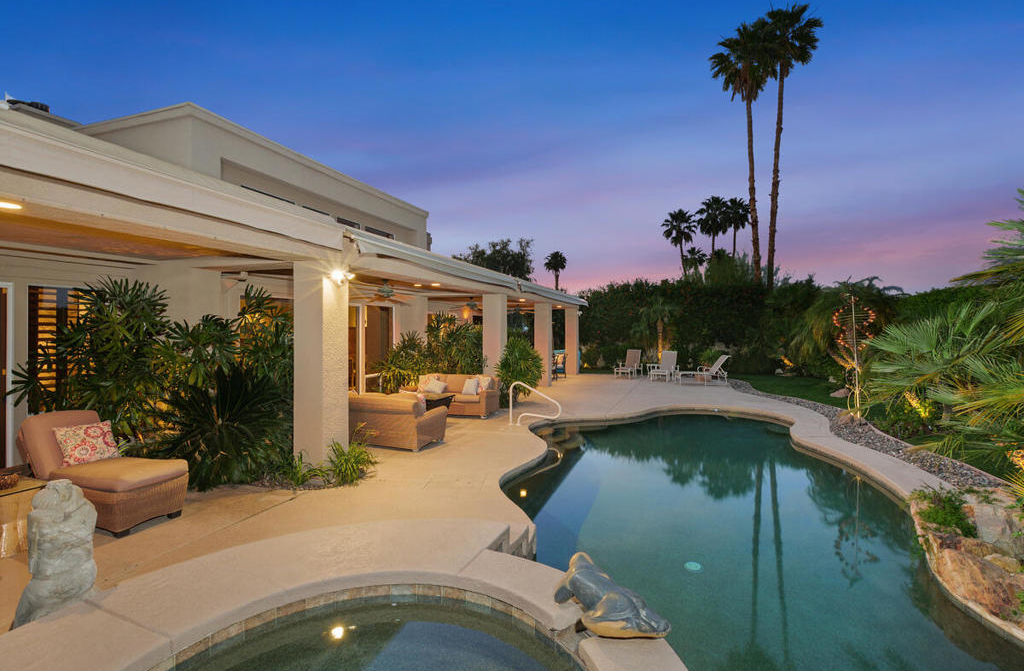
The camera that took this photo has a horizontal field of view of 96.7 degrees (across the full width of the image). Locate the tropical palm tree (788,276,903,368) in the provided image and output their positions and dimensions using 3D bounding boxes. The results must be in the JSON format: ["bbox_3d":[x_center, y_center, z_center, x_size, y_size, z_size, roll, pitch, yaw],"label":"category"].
[{"bbox_3d":[11.239,-0.240,15.200,3.200,3.460,3.200,0,1,22],"label":"tropical palm tree"}]

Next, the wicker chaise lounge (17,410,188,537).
[{"bbox_3d":[-3.805,1.184,4.262,1.550,0.900,0.610,0,1,22],"label":"wicker chaise lounge"}]

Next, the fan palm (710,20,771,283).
[{"bbox_3d":[14.688,-9.382,29.000,3.400,21.378,3.400,0,1,22],"label":"fan palm"}]

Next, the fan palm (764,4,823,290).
[{"bbox_3d":[17.874,-9.892,29.000,3.400,22.398,3.400,0,1,22],"label":"fan palm"}]

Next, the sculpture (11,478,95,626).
[{"bbox_3d":[-2.372,1.115,2.360,0.280,0.737,0.300,1,1,37],"label":"sculpture"}]

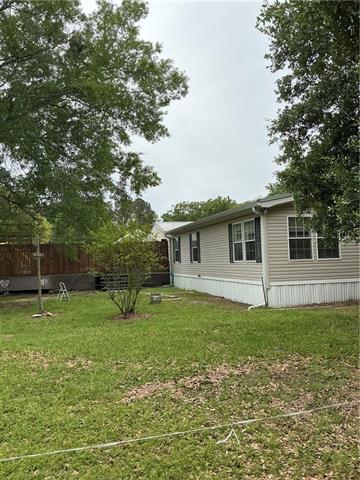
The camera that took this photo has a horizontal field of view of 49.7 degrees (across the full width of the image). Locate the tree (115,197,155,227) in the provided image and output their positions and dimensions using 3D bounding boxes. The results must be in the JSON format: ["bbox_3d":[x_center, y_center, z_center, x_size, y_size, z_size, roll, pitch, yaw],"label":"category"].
[{"bbox_3d":[-5.273,-0.522,45.000,5.300,9.000,5.200,-2,-3,0],"label":"tree"}]

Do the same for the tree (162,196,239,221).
[{"bbox_3d":[2.049,-0.381,37.000,7.500,7.600,6.800,-2,-3,0],"label":"tree"}]

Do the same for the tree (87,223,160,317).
[{"bbox_3d":[-1.762,0.850,12.000,2.250,2.900,2.100,-2,-3,0],"label":"tree"}]

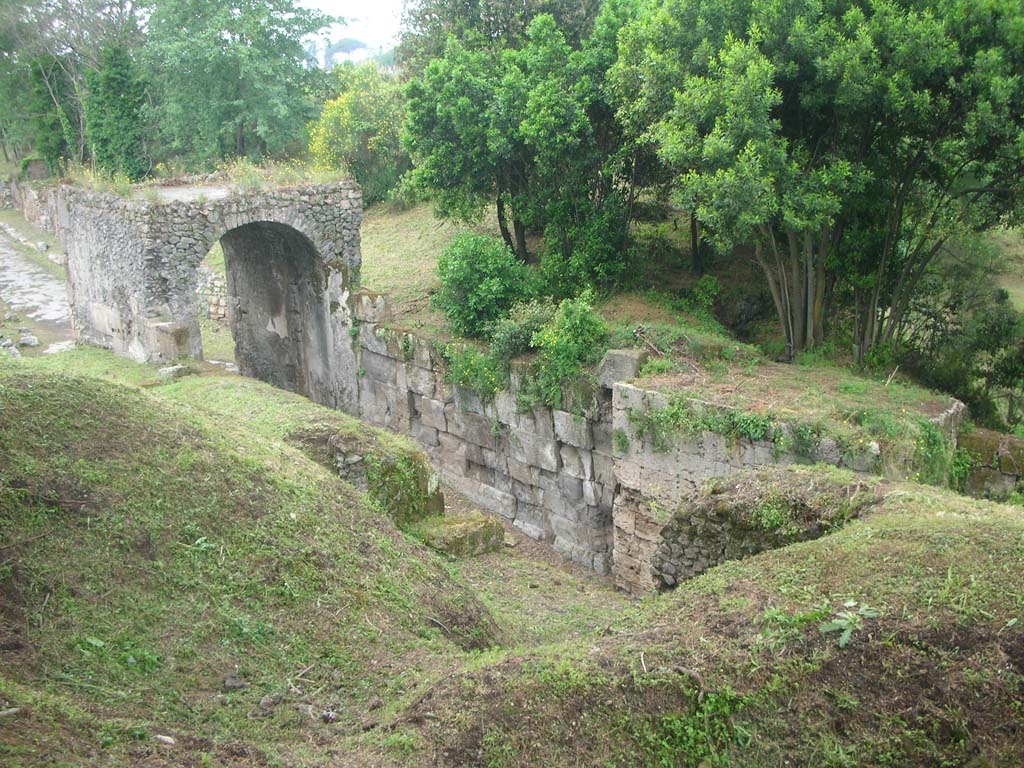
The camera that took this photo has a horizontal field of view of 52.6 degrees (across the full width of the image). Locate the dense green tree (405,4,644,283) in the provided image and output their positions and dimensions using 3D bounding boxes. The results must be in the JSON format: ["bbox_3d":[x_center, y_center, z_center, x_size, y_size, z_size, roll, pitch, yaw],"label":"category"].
[{"bbox_3d":[0.270,-5.200,22.200,5.100,5.500,4.600,0,15,0],"label":"dense green tree"}]

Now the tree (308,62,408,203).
[{"bbox_3d":[-4.100,-6.650,27.700,2.900,3.700,2.800,0,15,0],"label":"tree"}]

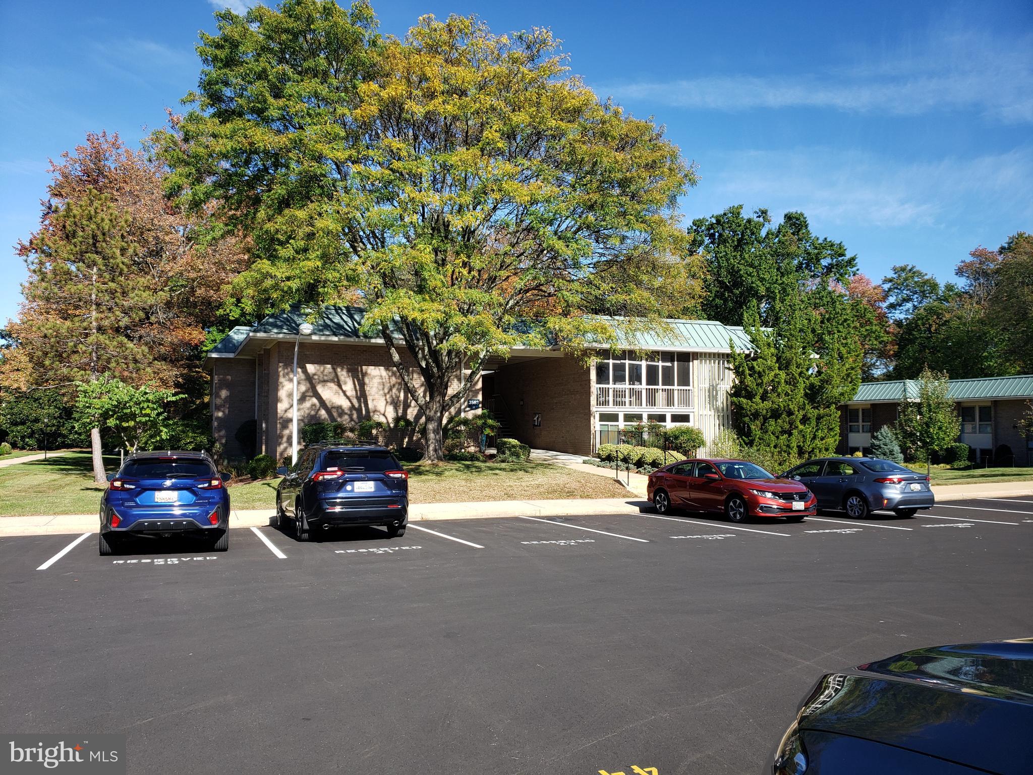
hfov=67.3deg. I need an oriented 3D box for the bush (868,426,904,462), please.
[{"bbox_3d":[20.007,3.180,42.070,1.750,2.250,1.750,-2,-4,25],"label":"bush"}]

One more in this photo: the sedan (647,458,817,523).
[{"bbox_3d":[4.915,2.364,18.298,1.820,1.420,4.630,2,-4,-25],"label":"sedan"}]

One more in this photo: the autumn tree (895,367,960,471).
[{"bbox_3d":[20.931,1.600,39.660,2.950,5.150,2.950,-2,-4,28],"label":"autumn tree"}]

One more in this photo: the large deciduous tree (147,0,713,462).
[{"bbox_3d":[-3.077,-5.648,28.215,18.000,16.600,15.500,0,-4,-6],"label":"large deciduous tree"}]

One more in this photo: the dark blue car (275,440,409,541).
[{"bbox_3d":[-3.524,1.960,15.246,1.880,1.730,4.600,2,-4,-24],"label":"dark blue car"}]

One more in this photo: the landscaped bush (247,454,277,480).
[{"bbox_3d":[-8.618,2.646,26.328,1.000,0.920,1.000,1,-4,-18],"label":"landscaped bush"}]

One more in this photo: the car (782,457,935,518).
[{"bbox_3d":[8.078,2.441,19.375,1.800,1.440,4.630,1,-4,-22],"label":"car"}]

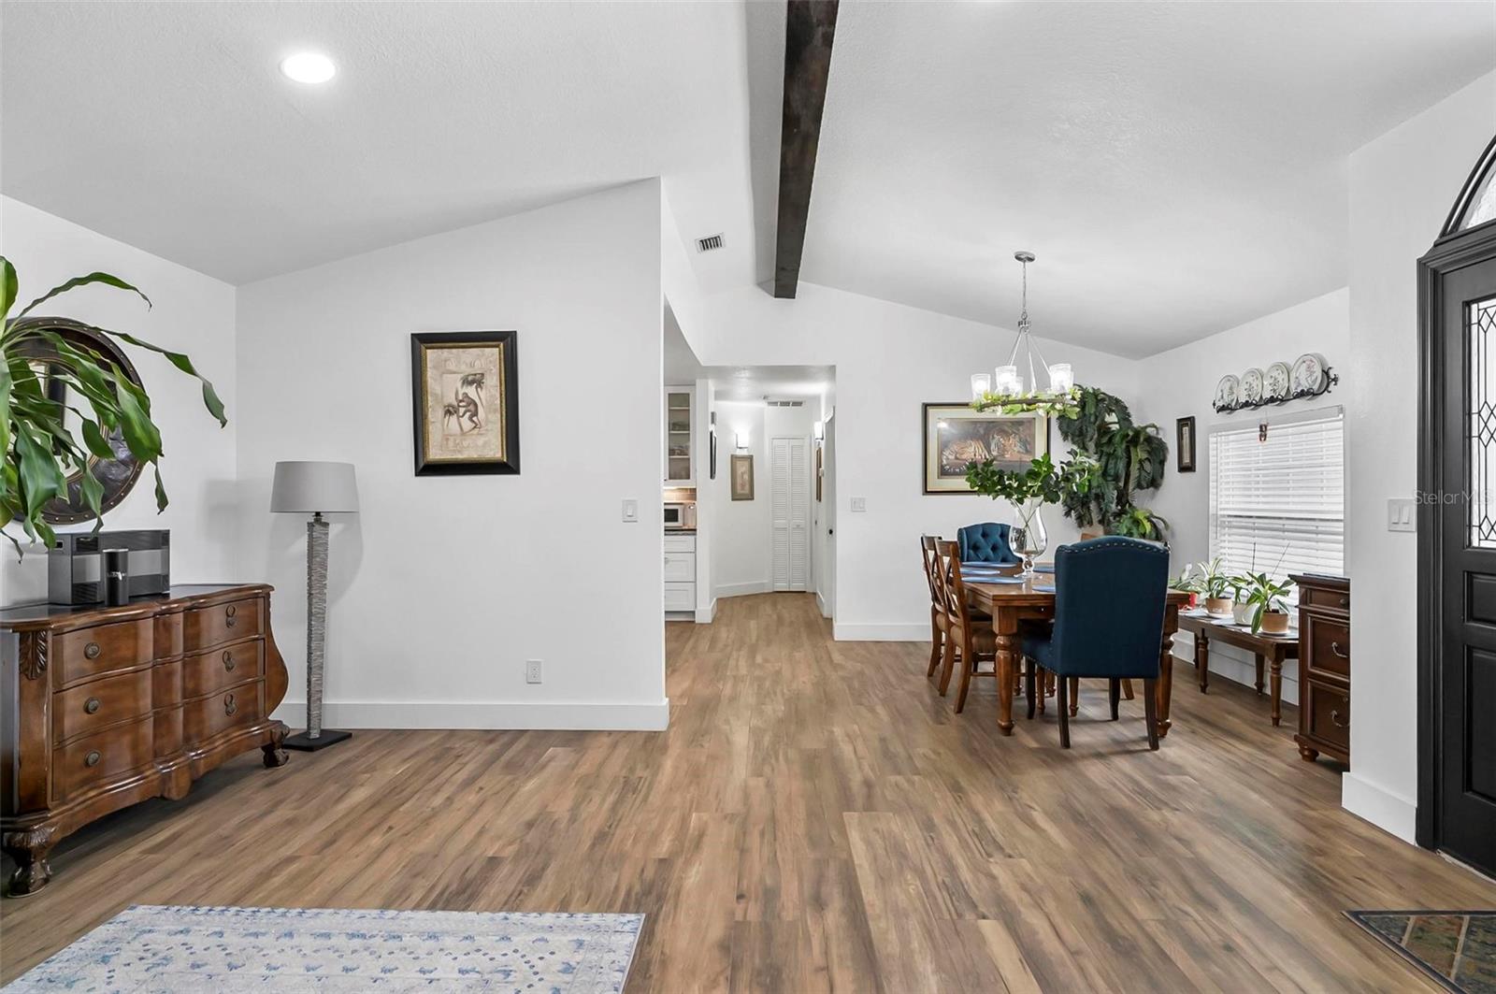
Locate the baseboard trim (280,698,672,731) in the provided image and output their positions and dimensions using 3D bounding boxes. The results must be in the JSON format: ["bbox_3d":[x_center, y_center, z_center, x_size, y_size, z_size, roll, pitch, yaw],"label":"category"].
[{"bbox_3d":[-1.585,1.196,4.076,2.330,0.143,0.018,0,0,1],"label":"baseboard trim"}]

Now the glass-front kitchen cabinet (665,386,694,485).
[{"bbox_3d":[-0.738,-0.643,7.992,0.382,1.064,0.331,0,0,1],"label":"glass-front kitchen cabinet"}]

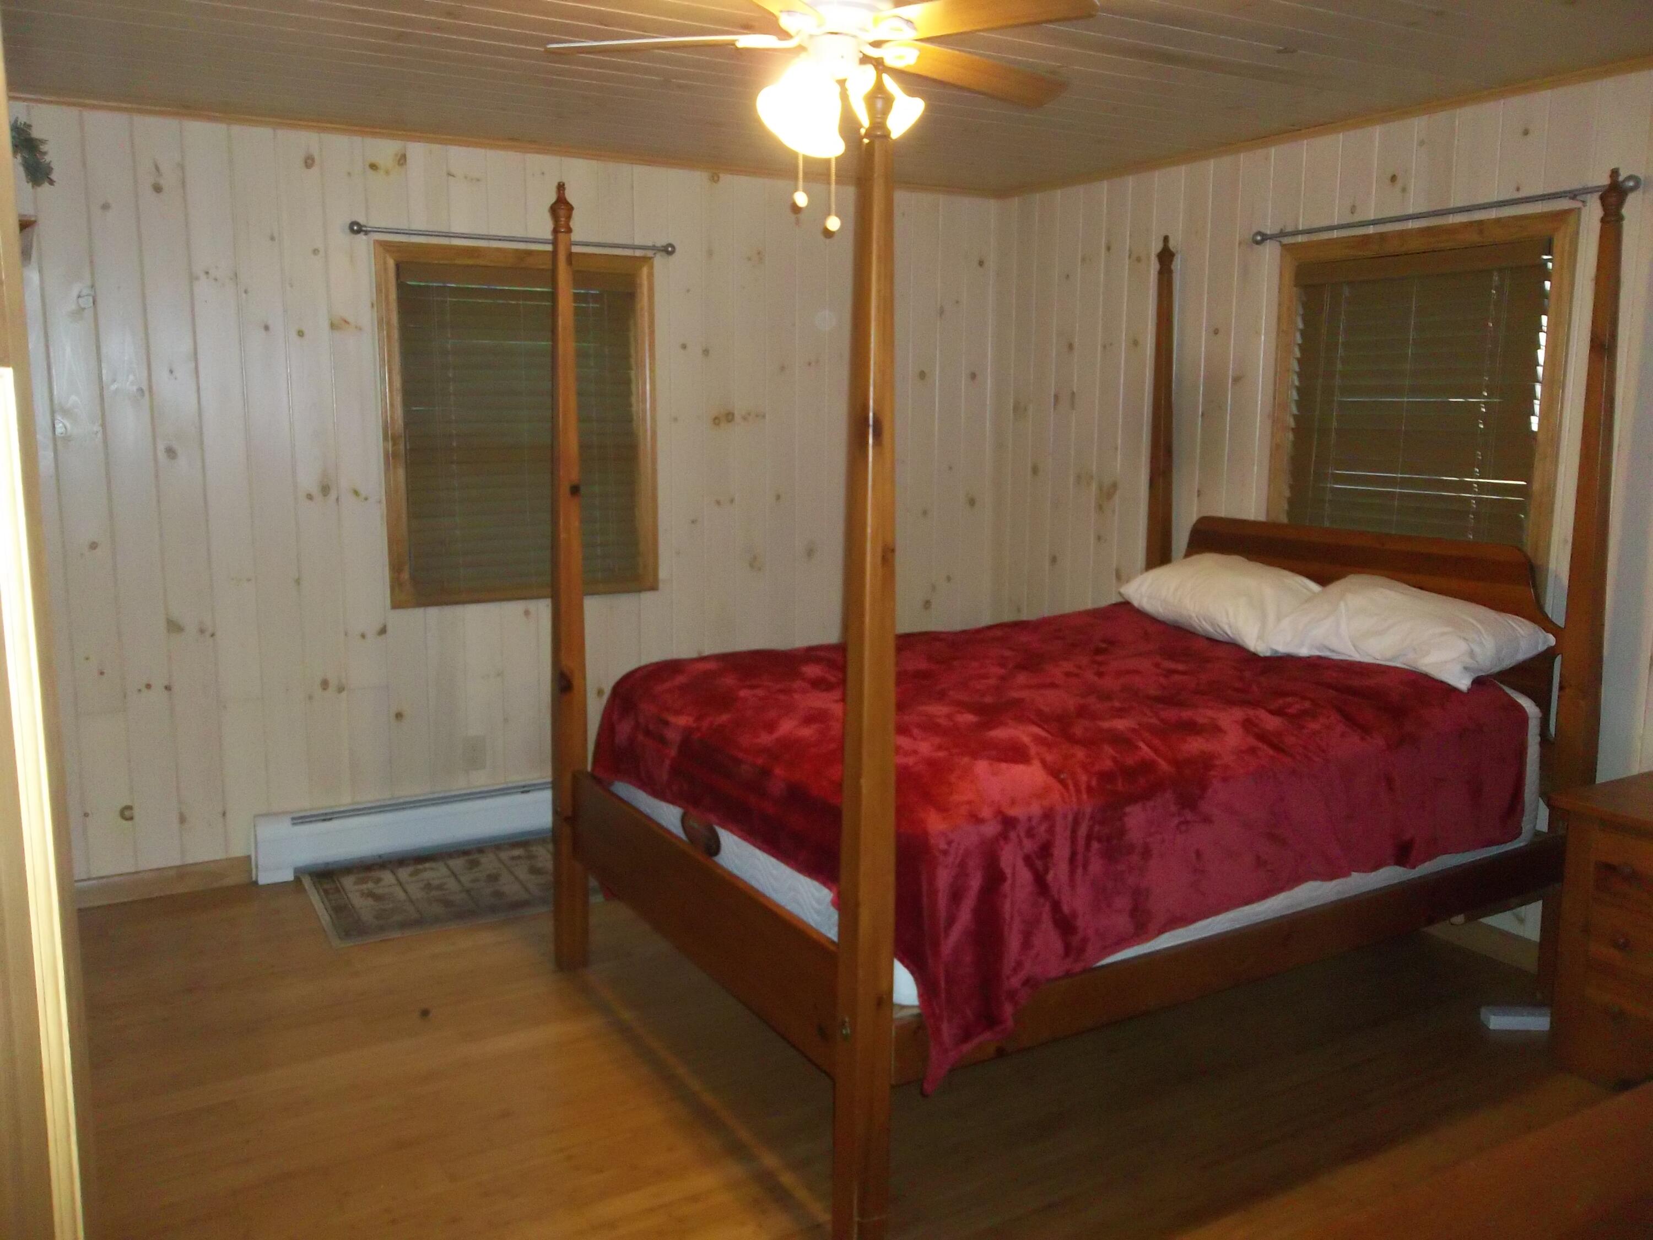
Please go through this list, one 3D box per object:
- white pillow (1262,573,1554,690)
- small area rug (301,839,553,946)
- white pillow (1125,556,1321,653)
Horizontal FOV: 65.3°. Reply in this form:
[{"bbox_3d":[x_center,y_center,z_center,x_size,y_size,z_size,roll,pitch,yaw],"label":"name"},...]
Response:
[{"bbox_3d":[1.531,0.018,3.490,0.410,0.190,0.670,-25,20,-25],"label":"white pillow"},{"bbox_3d":[-1.125,0.852,4.288,1.090,0.012,0.700,-5,11,-30],"label":"small area rug"},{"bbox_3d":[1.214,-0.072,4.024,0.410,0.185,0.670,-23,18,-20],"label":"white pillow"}]

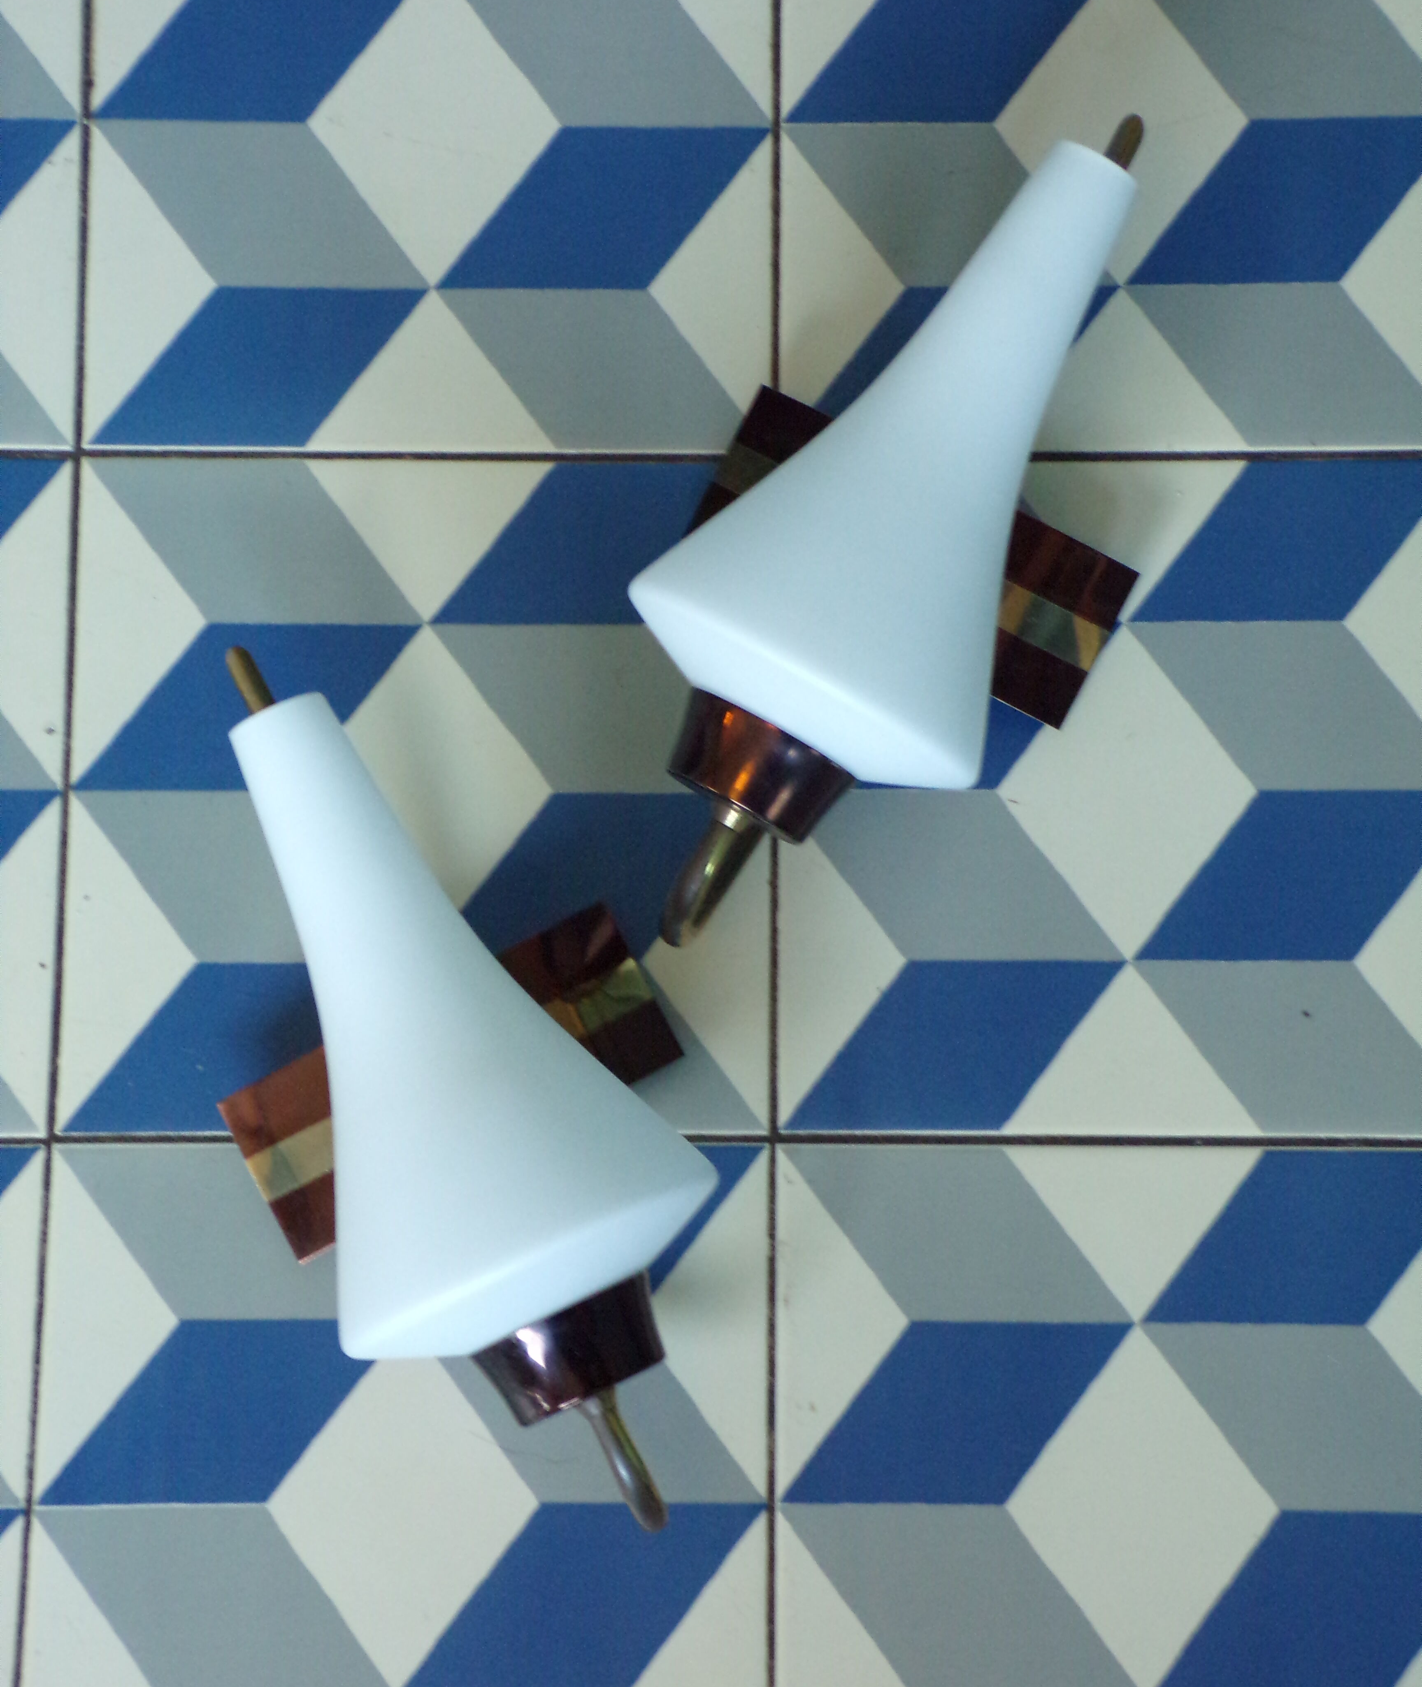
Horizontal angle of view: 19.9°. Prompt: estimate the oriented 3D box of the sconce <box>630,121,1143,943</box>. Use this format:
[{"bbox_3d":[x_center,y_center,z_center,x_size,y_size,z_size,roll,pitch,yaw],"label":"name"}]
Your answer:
[{"bbox_3d":[0.054,-0.092,1.099,0.122,0.138,0.271,29,87,7],"label":"sconce"}]

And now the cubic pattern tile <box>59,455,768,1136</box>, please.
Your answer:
[{"bbox_3d":[-0.083,-0.015,1.162,0.200,0.010,0.200,0,78,1],"label":"cubic pattern tile"}]

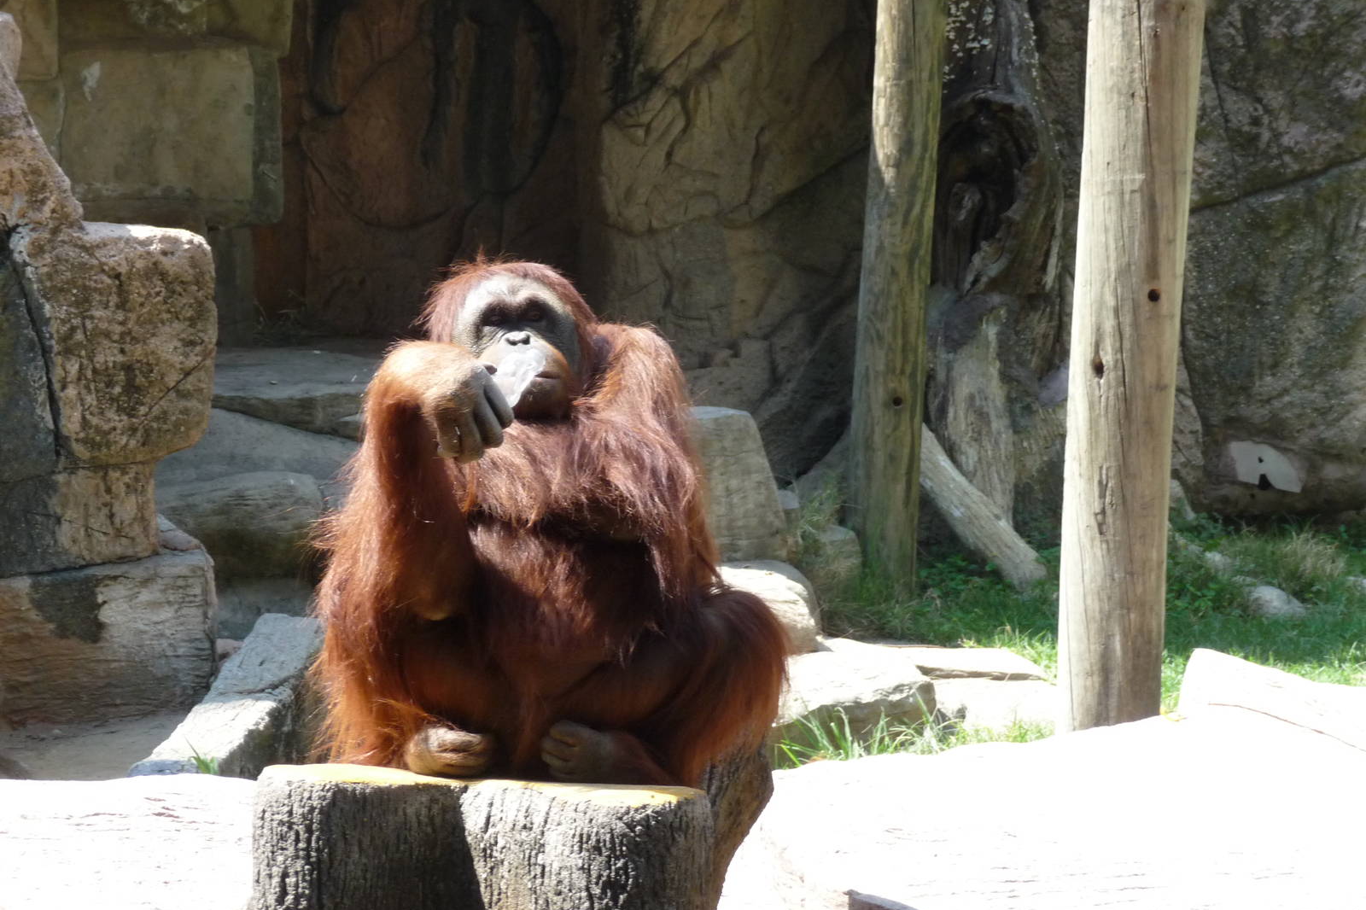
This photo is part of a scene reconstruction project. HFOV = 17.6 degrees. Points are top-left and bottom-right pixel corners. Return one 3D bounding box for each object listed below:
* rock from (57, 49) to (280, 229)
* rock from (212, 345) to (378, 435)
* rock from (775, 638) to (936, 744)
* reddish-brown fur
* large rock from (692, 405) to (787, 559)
[{"bbox_3d":[-1.633,-1.015,14.000,0.646,0.543,0.400,2,7,6],"label":"rock"},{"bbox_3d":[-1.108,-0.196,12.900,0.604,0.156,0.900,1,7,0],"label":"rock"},{"bbox_3d":[0.337,0.525,9.900,0.425,0.144,0.500,1,7,0],"label":"rock"},{"bbox_3d":[-0.217,0.095,7.000,0.712,0.785,0.550,1,7,-3],"label":"reddish-brown fur"},{"bbox_3d":[0.105,0.077,11.900,0.321,0.381,0.300,1,7,-5],"label":"large rock"}]

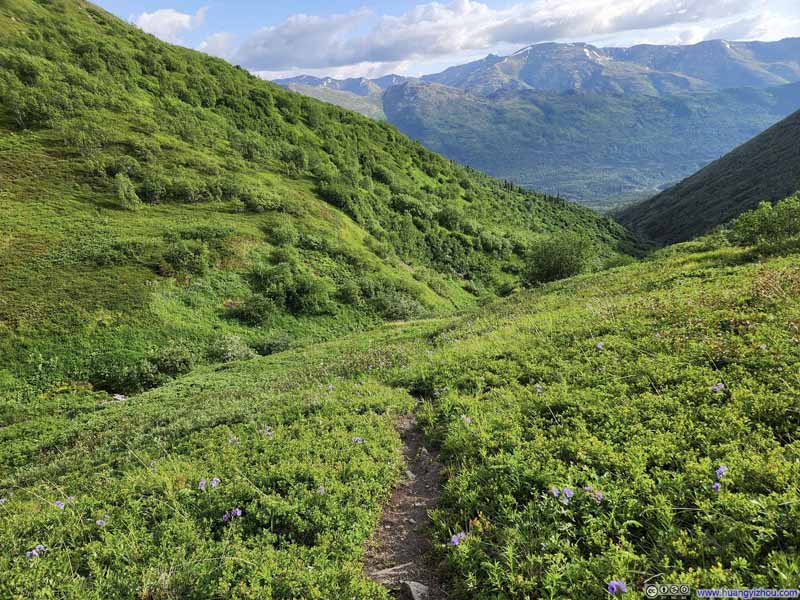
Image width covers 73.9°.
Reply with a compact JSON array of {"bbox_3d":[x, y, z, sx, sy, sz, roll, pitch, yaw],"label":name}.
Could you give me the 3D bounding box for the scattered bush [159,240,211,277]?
[{"bbox_3d":[-15.739,-3.045,39.000,3.669,2.562,3.119,0,16,0],"label":"scattered bush"}]

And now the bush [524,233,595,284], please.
[{"bbox_3d":[10.203,-2.527,34.000,4.478,3.761,3.806,0,16,0],"label":"bush"}]

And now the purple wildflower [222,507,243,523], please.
[{"bbox_3d":[-0.977,1.251,3.100,0.117,0.079,0.087,0,16,0],"label":"purple wildflower"}]

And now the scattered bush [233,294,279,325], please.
[{"bbox_3d":[-9.787,0.643,36.000,3.116,1.869,2.648,0,16,0],"label":"scattered bush"}]

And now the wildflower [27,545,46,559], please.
[{"bbox_3d":[-1.983,1.372,2.900,0.109,0.065,0.082,0,16,0],"label":"wildflower"}]

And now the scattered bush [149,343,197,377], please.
[{"bbox_3d":[-12.413,3.246,29.000,2.619,1.707,2.226,0,16,0],"label":"scattered bush"}]

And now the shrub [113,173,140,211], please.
[{"bbox_3d":[-24.185,-9.595,47.000,2.476,3.360,2.228,0,16,0],"label":"shrub"}]

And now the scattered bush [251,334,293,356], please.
[{"bbox_3d":[-7.978,2.856,33.000,2.608,1.357,2.086,0,16,0],"label":"scattered bush"}]

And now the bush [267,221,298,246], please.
[{"bbox_3d":[-10.169,-5.755,46.000,2.770,2.183,2.493,0,16,0],"label":"bush"}]

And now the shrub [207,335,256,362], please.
[{"bbox_3d":[-9.828,2.829,31.000,2.916,1.502,2.333,0,16,0],"label":"shrub"}]

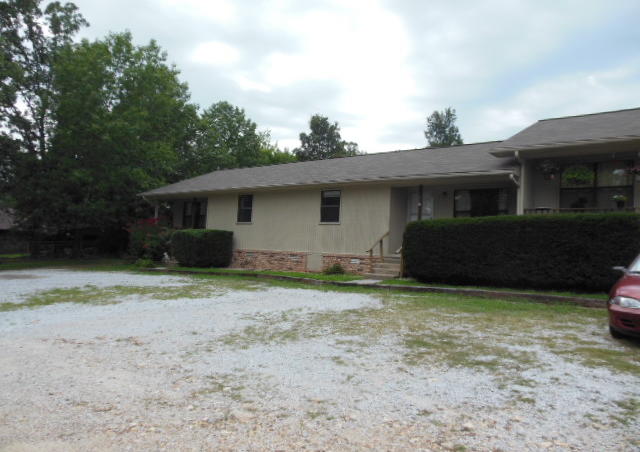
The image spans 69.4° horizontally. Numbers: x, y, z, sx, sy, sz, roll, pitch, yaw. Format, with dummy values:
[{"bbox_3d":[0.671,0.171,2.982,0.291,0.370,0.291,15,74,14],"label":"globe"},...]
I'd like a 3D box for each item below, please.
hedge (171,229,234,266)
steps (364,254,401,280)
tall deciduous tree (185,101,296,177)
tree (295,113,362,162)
[{"bbox_3d":[-4.766,0.948,18.927,1.605,1.418,1.694,0,-4,37],"label":"hedge"},{"bbox_3d":[2.138,1.283,14.264,1.055,0.714,1.129,0,-4,37],"label":"steps"},{"bbox_3d":[-6.662,-3.547,35.624,8.800,12.338,8.800,0,-4,37],"label":"tall deciduous tree"},{"bbox_3d":[0.255,-3.451,42.582,6.800,13.701,6.800,0,-4,37],"label":"tree"}]

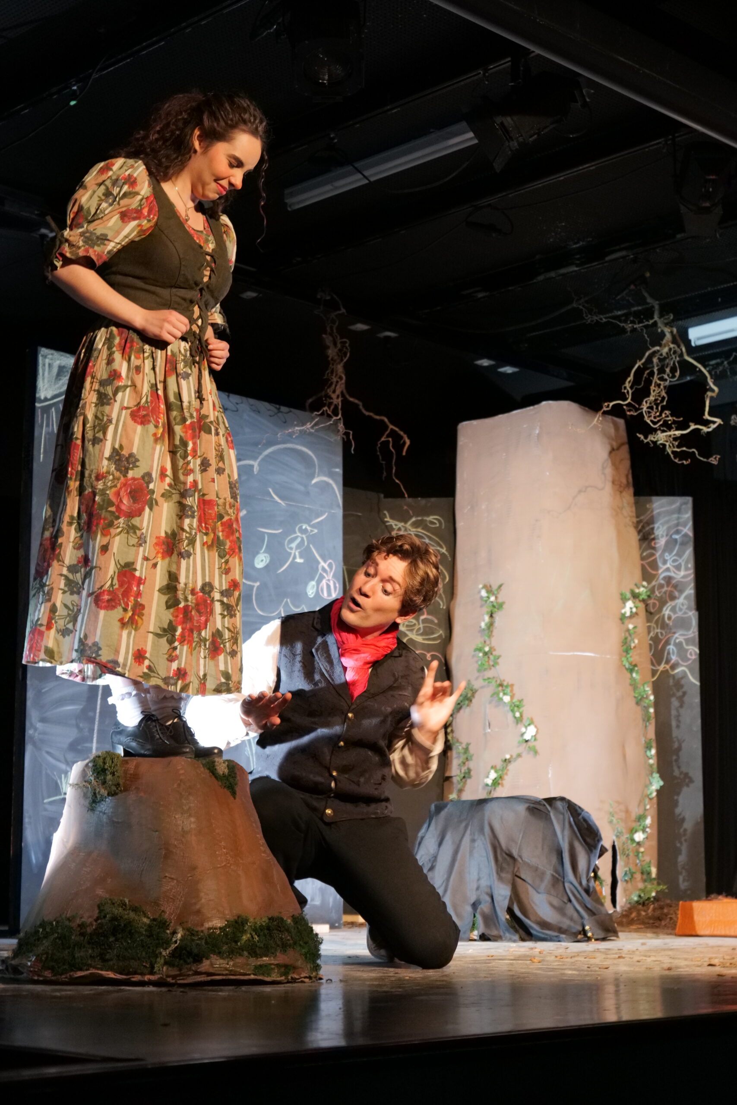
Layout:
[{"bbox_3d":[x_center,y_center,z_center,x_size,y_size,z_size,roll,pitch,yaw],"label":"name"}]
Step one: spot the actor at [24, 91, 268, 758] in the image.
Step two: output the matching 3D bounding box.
[{"bbox_3d":[-0.551,-0.331,4.554,0.530,1.670,0.560,-9,-14,43],"label":"actor"}]

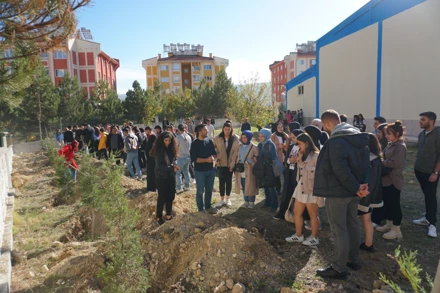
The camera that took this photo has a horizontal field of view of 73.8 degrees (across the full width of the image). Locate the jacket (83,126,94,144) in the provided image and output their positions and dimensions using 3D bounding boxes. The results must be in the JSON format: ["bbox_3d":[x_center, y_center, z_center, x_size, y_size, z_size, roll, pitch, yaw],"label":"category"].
[{"bbox_3d":[-6.189,-0.518,13.800,0.450,0.847,0.520,2,3,30],"label":"jacket"}]

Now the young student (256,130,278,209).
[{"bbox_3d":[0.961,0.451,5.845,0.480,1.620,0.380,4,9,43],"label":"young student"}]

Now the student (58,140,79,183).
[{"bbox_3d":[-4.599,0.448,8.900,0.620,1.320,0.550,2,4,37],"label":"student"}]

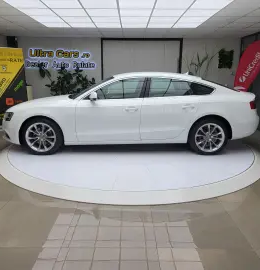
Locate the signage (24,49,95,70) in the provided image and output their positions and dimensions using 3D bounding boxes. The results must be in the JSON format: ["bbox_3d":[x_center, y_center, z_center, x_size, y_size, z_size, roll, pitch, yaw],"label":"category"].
[{"bbox_3d":[-2.100,-2.303,7.576,2.150,0.600,0.080,0,13,0],"label":"signage"}]

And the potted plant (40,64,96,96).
[{"bbox_3d":[-1.750,-1.123,7.130,1.550,1.680,1.200,0,13,0],"label":"potted plant"}]

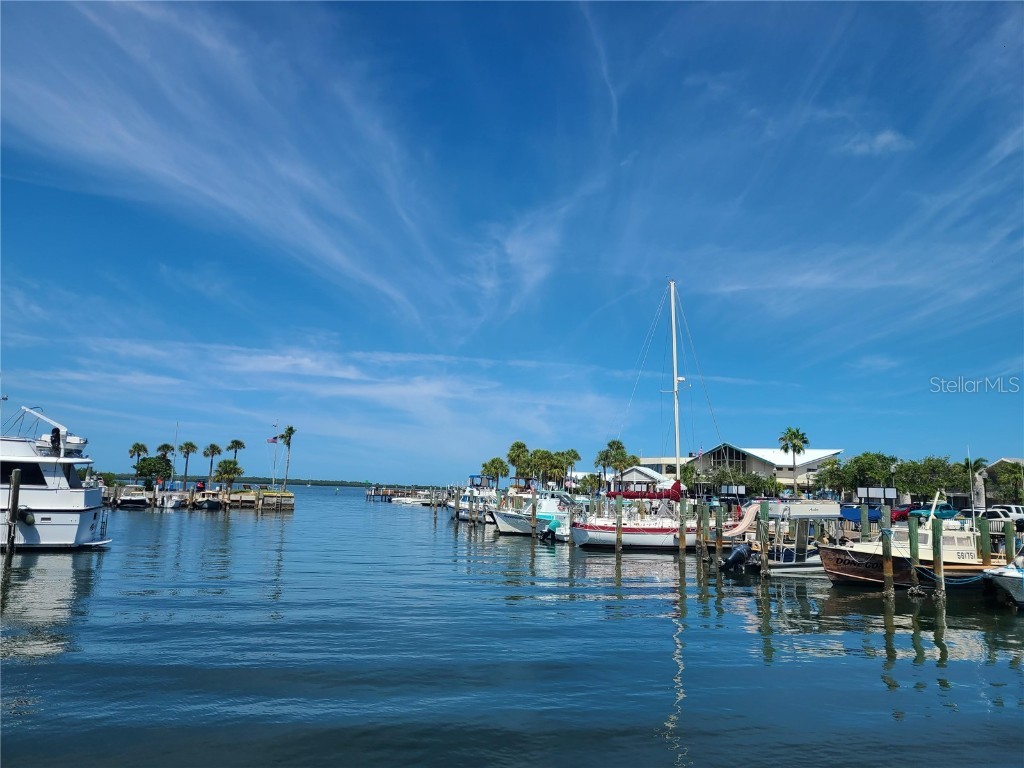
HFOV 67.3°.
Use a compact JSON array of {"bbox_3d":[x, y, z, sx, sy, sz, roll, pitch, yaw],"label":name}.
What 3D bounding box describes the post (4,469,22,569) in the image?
[{"bbox_3d":[-18.439,4.796,28.449,0.340,3.250,0.340,1,-8,0],"label":"post"}]

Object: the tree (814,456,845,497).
[{"bbox_3d":[33.565,10.884,81.132,3.800,6.140,3.800,1,-8,0],"label":"tree"}]

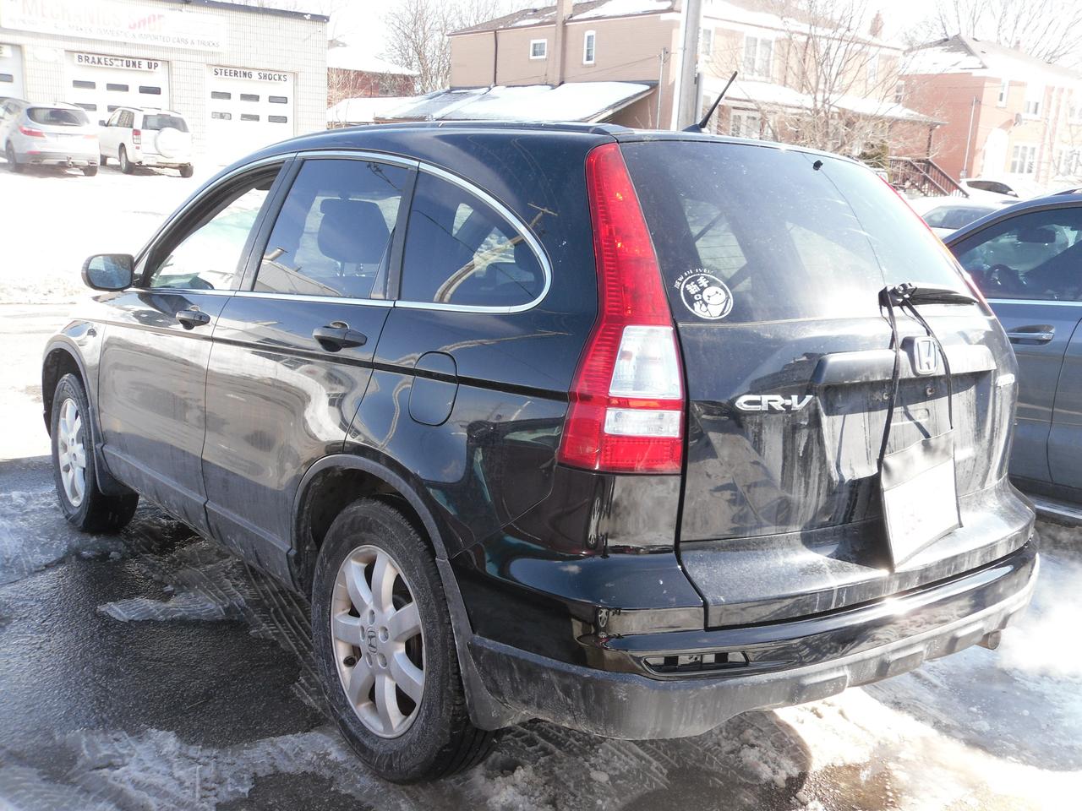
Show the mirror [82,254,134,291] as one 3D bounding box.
[{"bbox_3d":[-1.565,-0.479,3.941,0.200,0.142,0.120,-5,11,-38],"label":"mirror"}]

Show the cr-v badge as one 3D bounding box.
[{"bbox_3d":[0.487,-0.009,2.270,0.190,0.036,0.012,-2,10,-24],"label":"cr-v badge"}]

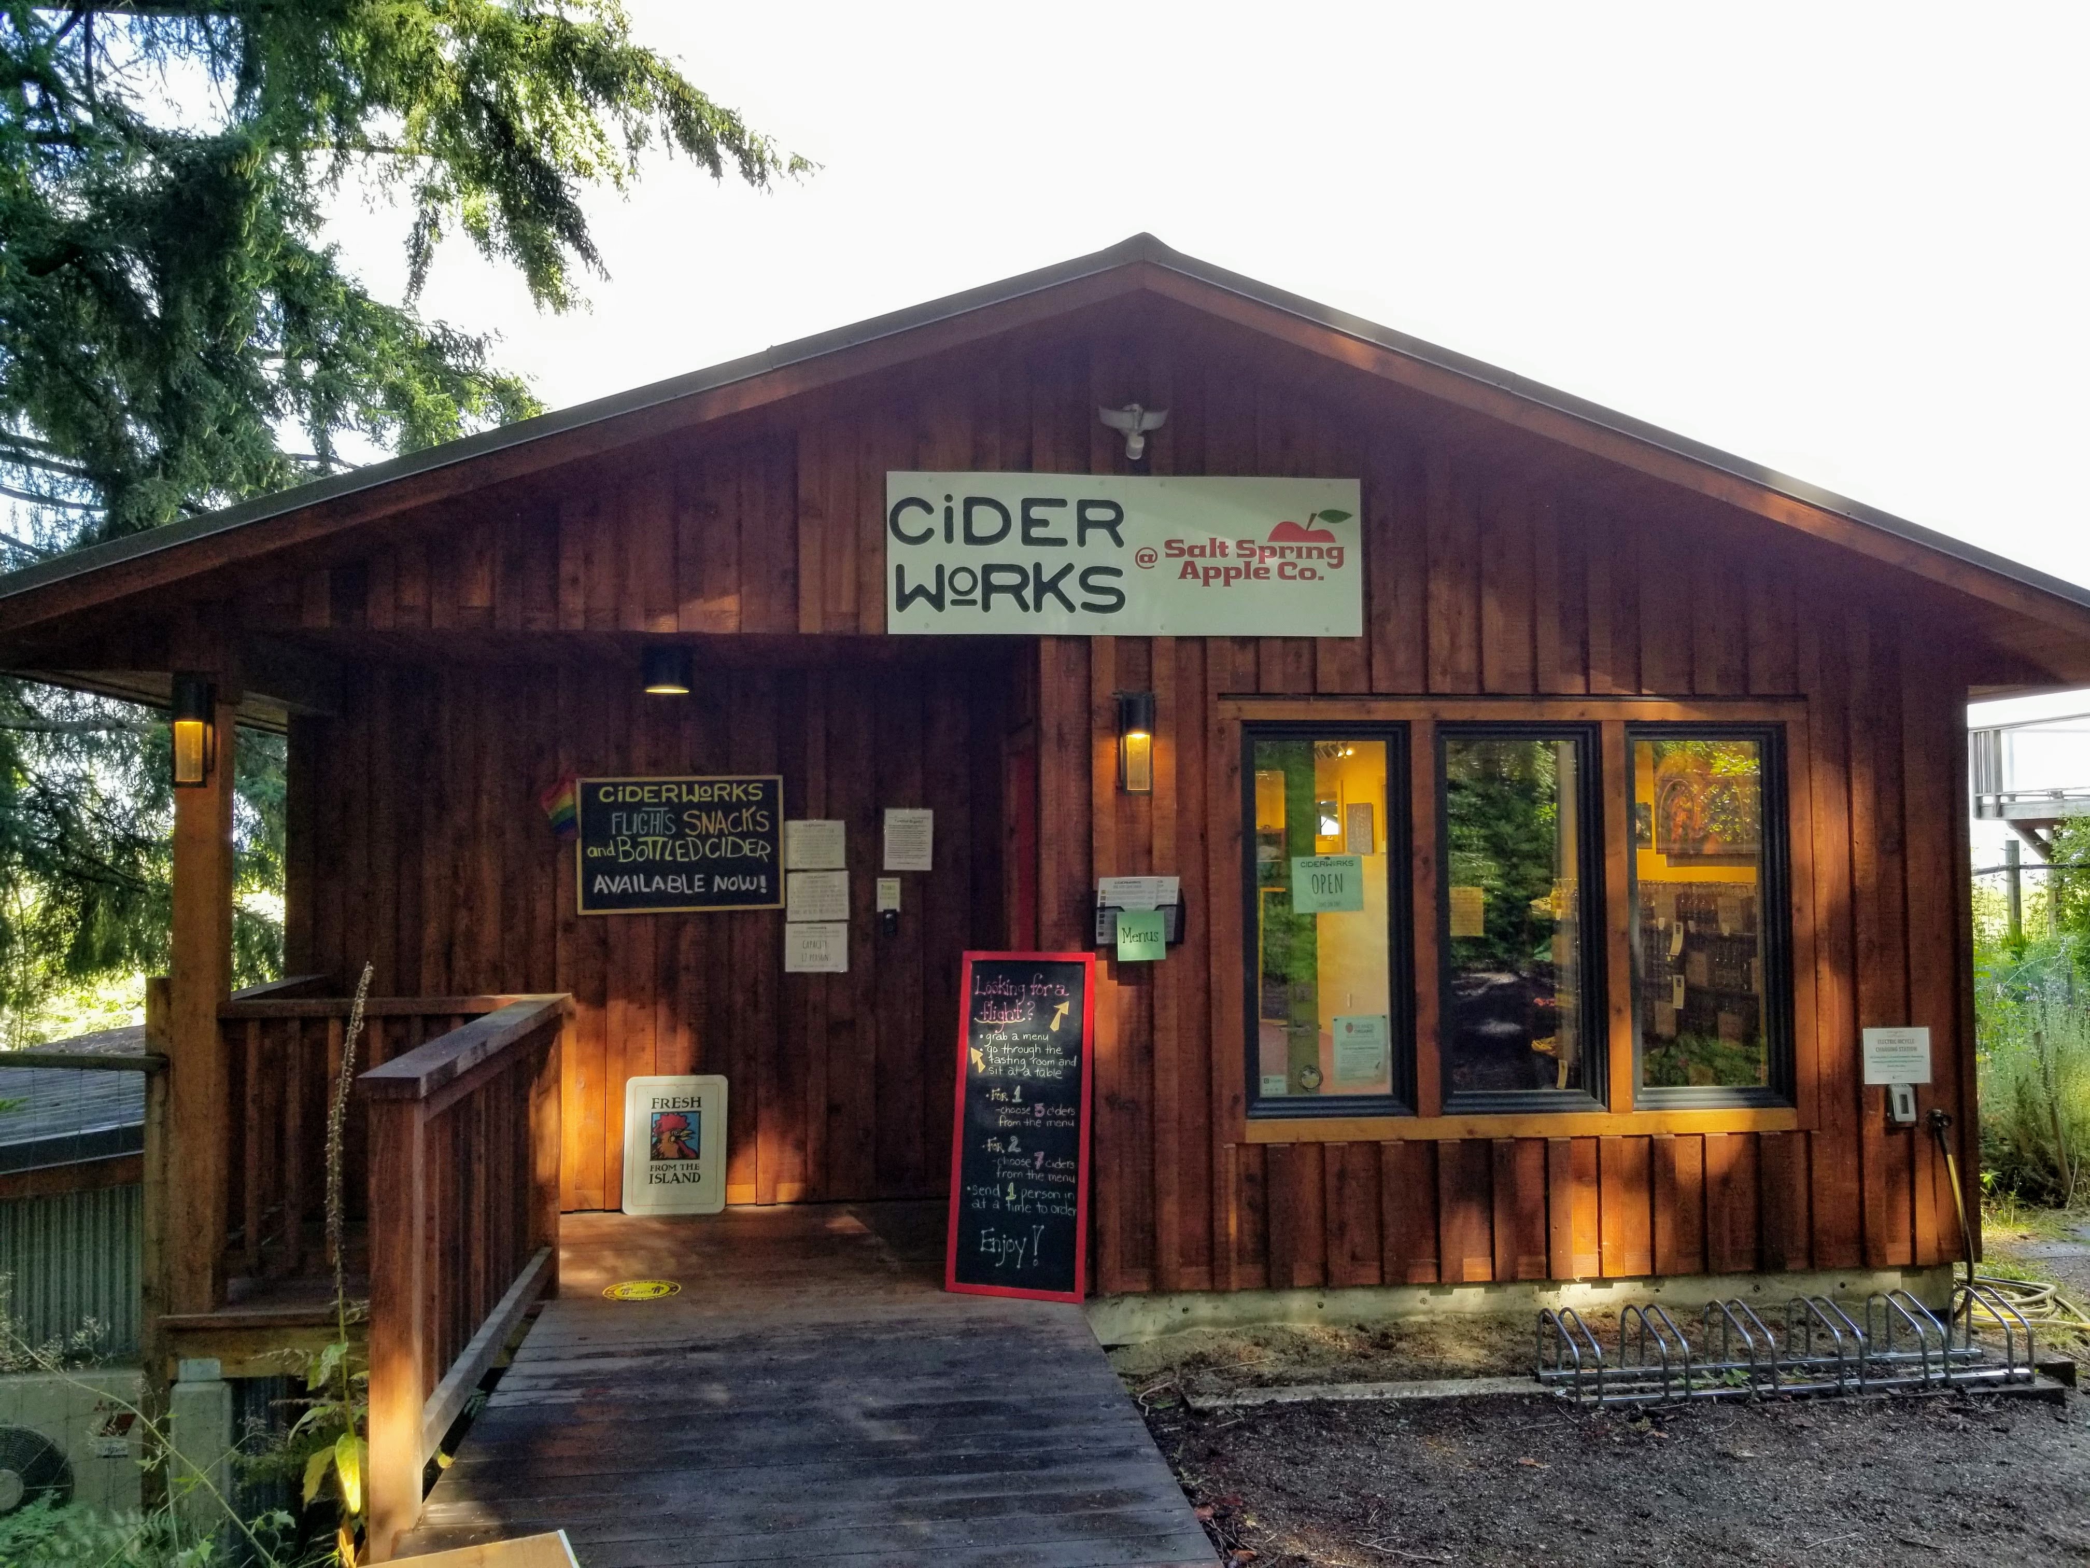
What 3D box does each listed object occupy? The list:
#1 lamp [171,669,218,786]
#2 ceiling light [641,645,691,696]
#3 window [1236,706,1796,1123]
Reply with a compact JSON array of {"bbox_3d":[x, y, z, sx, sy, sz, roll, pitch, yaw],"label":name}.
[{"bbox_3d":[-2.913,-0.185,5.370,0.118,0.380,0.125,0,-3,-5],"label":"lamp"},{"bbox_3d":[-1.530,-0.461,6.363,0.190,0.175,0.190,0,-3,-5],"label":"ceiling light"},{"bbox_3d":[1.867,0.511,6.130,2.211,1.553,0.110,0,-3,-5],"label":"window"}]

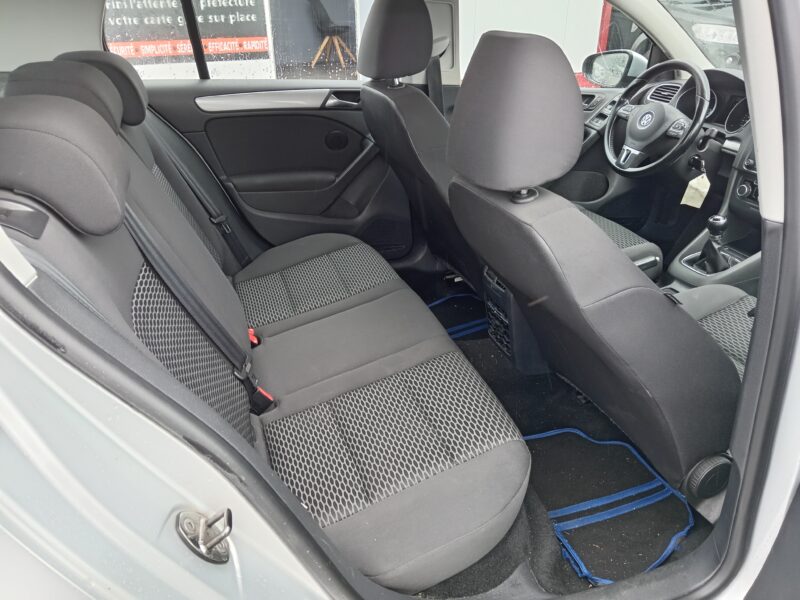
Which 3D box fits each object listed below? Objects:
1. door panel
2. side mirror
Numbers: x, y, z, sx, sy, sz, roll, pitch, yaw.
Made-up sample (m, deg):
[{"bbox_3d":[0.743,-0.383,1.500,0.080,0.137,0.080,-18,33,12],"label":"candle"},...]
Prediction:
[{"bbox_3d":[-0.360,-0.379,1.875,0.850,0.650,0.130,-10,30,-17],"label":"door panel"},{"bbox_3d":[0.873,-0.945,2.352,0.130,0.148,0.215,-22,35,-34],"label":"side mirror"}]

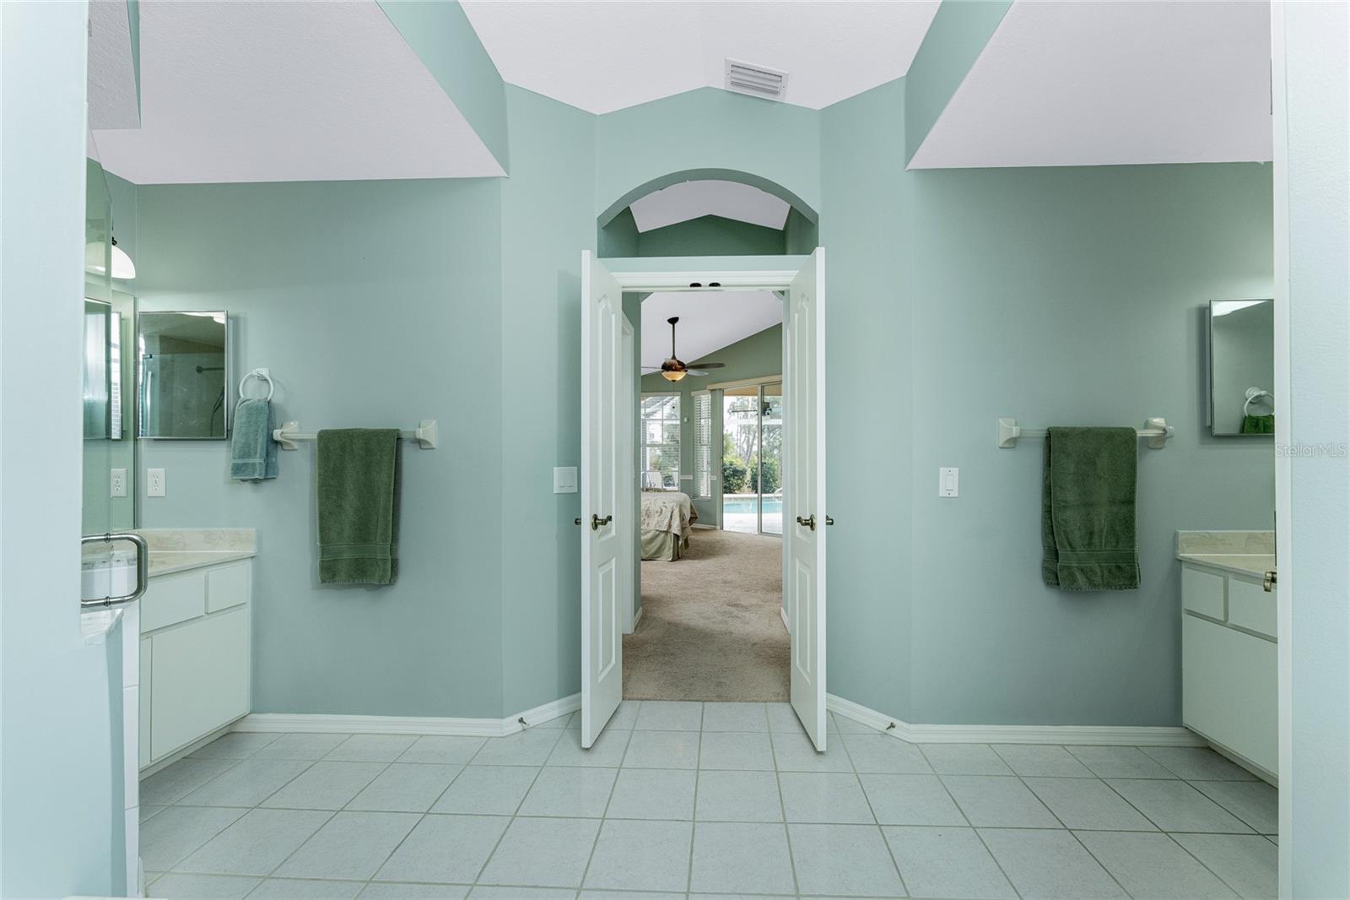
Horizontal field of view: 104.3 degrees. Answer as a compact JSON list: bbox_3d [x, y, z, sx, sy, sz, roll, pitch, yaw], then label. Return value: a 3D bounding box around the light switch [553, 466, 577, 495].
[{"bbox_3d":[-0.509,0.141,2.445,0.121,0.120,0.012,1,-1,-41],"label":"light switch"}]

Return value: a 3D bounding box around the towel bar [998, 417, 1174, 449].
[{"bbox_3d":[1.731,-0.072,2.187,0.697,0.120,0.090,0,-1,2],"label":"towel bar"}]

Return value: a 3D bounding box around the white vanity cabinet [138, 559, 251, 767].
[{"bbox_3d":[-2.189,0.859,1.893,0.530,0.755,0.920,0,-1,4],"label":"white vanity cabinet"}]

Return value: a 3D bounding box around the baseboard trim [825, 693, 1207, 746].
[{"bbox_3d":[1.466,1.201,2.334,1.529,0.083,0.304,0,-1,5],"label":"baseboard trim"}]

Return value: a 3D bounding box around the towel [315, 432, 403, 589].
[{"bbox_3d":[-1.364,0.240,2.266,0.335,0.660,0.080,0,-1,2],"label":"towel"}]

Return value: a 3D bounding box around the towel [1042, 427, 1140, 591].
[{"bbox_3d":[1.711,0.239,2.170,0.360,0.663,0.085,0,-1,2],"label":"towel"}]

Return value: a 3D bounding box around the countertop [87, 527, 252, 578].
[{"bbox_3d":[-2.128,0.408,1.845,0.550,0.125,0.920,0,-1,3],"label":"countertop"}]

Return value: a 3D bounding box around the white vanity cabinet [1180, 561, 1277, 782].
[{"bbox_3d":[2.370,0.840,1.735,0.530,0.775,0.920,0,-1,3],"label":"white vanity cabinet"}]

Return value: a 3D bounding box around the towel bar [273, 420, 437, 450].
[{"bbox_3d":[-1.374,-0.060,2.244,0.685,0.122,0.085,0,-1,2],"label":"towel bar"}]

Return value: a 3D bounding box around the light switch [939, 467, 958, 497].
[{"bbox_3d":[1.155,0.137,2.211,0.079,0.121,0.012,0,-1,2],"label":"light switch"}]

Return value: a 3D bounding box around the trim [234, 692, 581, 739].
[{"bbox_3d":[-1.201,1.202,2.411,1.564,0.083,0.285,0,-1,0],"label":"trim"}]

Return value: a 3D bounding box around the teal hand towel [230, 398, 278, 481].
[{"bbox_3d":[-1.782,-0.043,2.235,0.150,0.352,0.080,0,-1,2],"label":"teal hand towel"}]

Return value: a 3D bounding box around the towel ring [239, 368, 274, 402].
[{"bbox_3d":[-1.785,-0.266,2.245,0.146,0.158,0.065,0,-1,2],"label":"towel ring"}]

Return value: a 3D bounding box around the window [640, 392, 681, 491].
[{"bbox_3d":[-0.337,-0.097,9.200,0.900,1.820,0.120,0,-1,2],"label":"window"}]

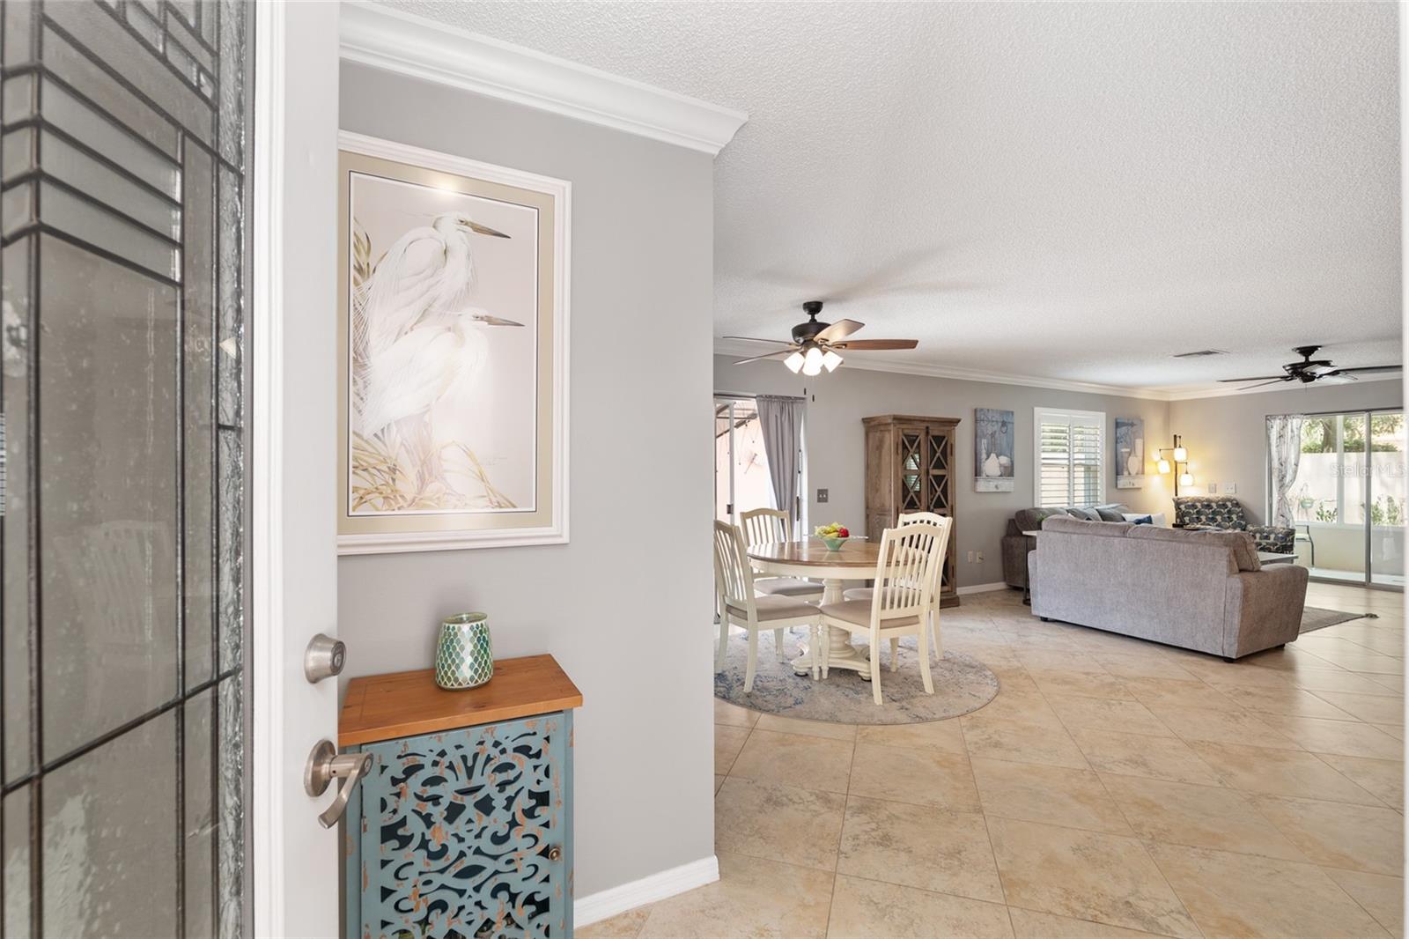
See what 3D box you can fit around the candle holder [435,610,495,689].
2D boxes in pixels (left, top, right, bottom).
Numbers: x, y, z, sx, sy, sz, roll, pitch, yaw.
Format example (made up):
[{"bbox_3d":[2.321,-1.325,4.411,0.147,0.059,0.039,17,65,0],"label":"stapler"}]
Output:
[{"bbox_3d":[-0.582,0.439,1.430,0.132,0.152,0.132,0,-1,-26],"label":"candle holder"}]

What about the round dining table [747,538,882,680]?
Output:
[{"bbox_3d":[0.913,0.953,4.154,1.220,0.757,1.220,0,0,0],"label":"round dining table"}]

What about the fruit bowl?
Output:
[{"bbox_3d":[0.899,0.483,4.155,0.240,0.190,0.240,0,0,0],"label":"fruit bowl"}]

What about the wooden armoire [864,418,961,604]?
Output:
[{"bbox_3d":[2.042,0.426,5.748,0.880,1.836,0.430,0,-1,-26],"label":"wooden armoire"}]

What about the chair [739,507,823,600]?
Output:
[{"bbox_3d":[0.608,0.836,4.537,0.470,1.020,0.600,0,-1,-26],"label":"chair"}]

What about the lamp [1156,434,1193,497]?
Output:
[{"bbox_3d":[6.231,0.467,7.737,0.380,1.800,0.340,-1,-1,39],"label":"lamp"}]

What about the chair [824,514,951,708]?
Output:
[{"bbox_3d":[1.070,0.825,3.590,0.500,1.000,0.560,0,-1,-22],"label":"chair"}]

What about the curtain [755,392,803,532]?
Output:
[{"bbox_3d":[0.696,0.324,5.298,0.532,1.966,0.110,0,-1,-26],"label":"curtain"}]

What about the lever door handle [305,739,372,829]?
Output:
[{"bbox_3d":[-0.465,0.391,0.738,0.065,0.076,0.138,0,0,-9],"label":"lever door handle"}]

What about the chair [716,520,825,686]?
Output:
[{"bbox_3d":[0.363,0.832,3.795,0.610,1.010,0.470,0,-1,-26],"label":"chair"}]

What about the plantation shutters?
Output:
[{"bbox_3d":[4.467,-0.054,7.156,1.370,1.340,0.080,0,-1,-26],"label":"plantation shutters"}]

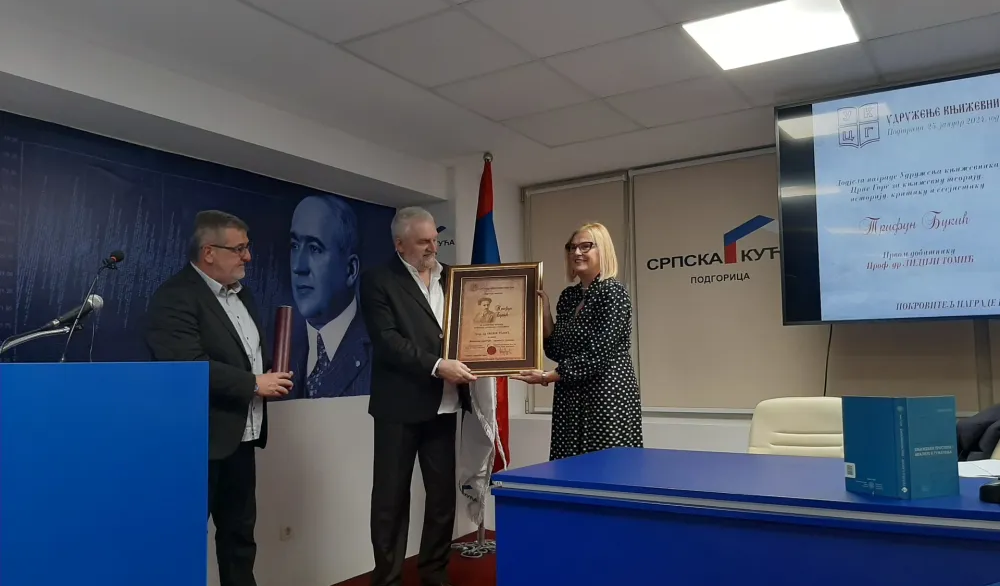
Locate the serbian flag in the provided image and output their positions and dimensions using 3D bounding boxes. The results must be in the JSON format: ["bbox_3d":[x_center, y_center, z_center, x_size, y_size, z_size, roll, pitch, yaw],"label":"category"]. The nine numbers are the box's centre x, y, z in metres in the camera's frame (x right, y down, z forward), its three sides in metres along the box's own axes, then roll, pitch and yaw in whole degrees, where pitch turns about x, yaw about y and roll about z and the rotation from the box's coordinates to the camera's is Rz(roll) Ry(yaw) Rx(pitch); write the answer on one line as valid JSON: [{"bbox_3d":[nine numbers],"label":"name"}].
[{"bbox_3d":[-0.096,0.258,4.654,0.290,2.217,0.240,-1,-6,5],"label":"serbian flag"}]

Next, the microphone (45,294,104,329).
[{"bbox_3d":[-1.186,0.054,2.180,0.172,0.053,0.051,-25,6,-26],"label":"microphone"}]

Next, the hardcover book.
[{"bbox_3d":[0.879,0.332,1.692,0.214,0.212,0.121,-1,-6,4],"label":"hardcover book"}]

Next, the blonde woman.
[{"bbox_3d":[0.359,0.519,3.372,0.530,1.694,0.470,3,-7,-37],"label":"blonde woman"}]

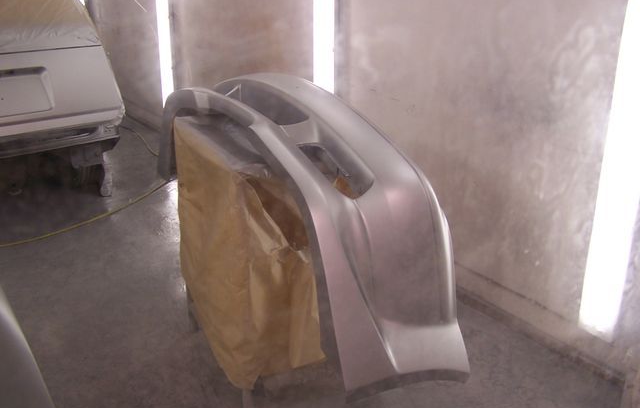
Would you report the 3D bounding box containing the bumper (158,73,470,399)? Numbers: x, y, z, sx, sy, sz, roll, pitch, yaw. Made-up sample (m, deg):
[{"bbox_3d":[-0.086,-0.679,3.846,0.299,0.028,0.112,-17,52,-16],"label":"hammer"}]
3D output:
[{"bbox_3d":[-0.117,-0.110,2.385,0.440,0.625,1.751,-6,22,-26],"label":"bumper"}]

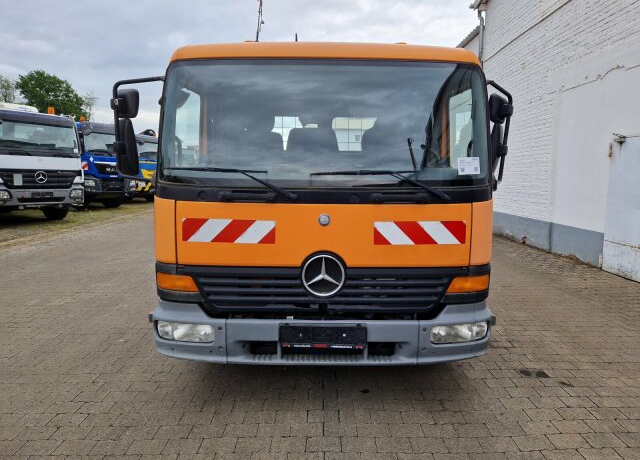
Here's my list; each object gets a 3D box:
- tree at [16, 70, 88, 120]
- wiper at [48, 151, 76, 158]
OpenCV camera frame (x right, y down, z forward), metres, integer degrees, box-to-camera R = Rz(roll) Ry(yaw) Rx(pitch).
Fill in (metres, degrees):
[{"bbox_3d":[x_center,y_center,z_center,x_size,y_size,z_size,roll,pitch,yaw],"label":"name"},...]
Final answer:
[{"bbox_3d":[-23.324,-8.579,37.460,7.000,10.800,7.000,0,7,0],"label":"tree"},{"bbox_3d":[-8.781,-2.575,14.500,0.880,0.200,0.140,-6,10,-44],"label":"wiper"}]

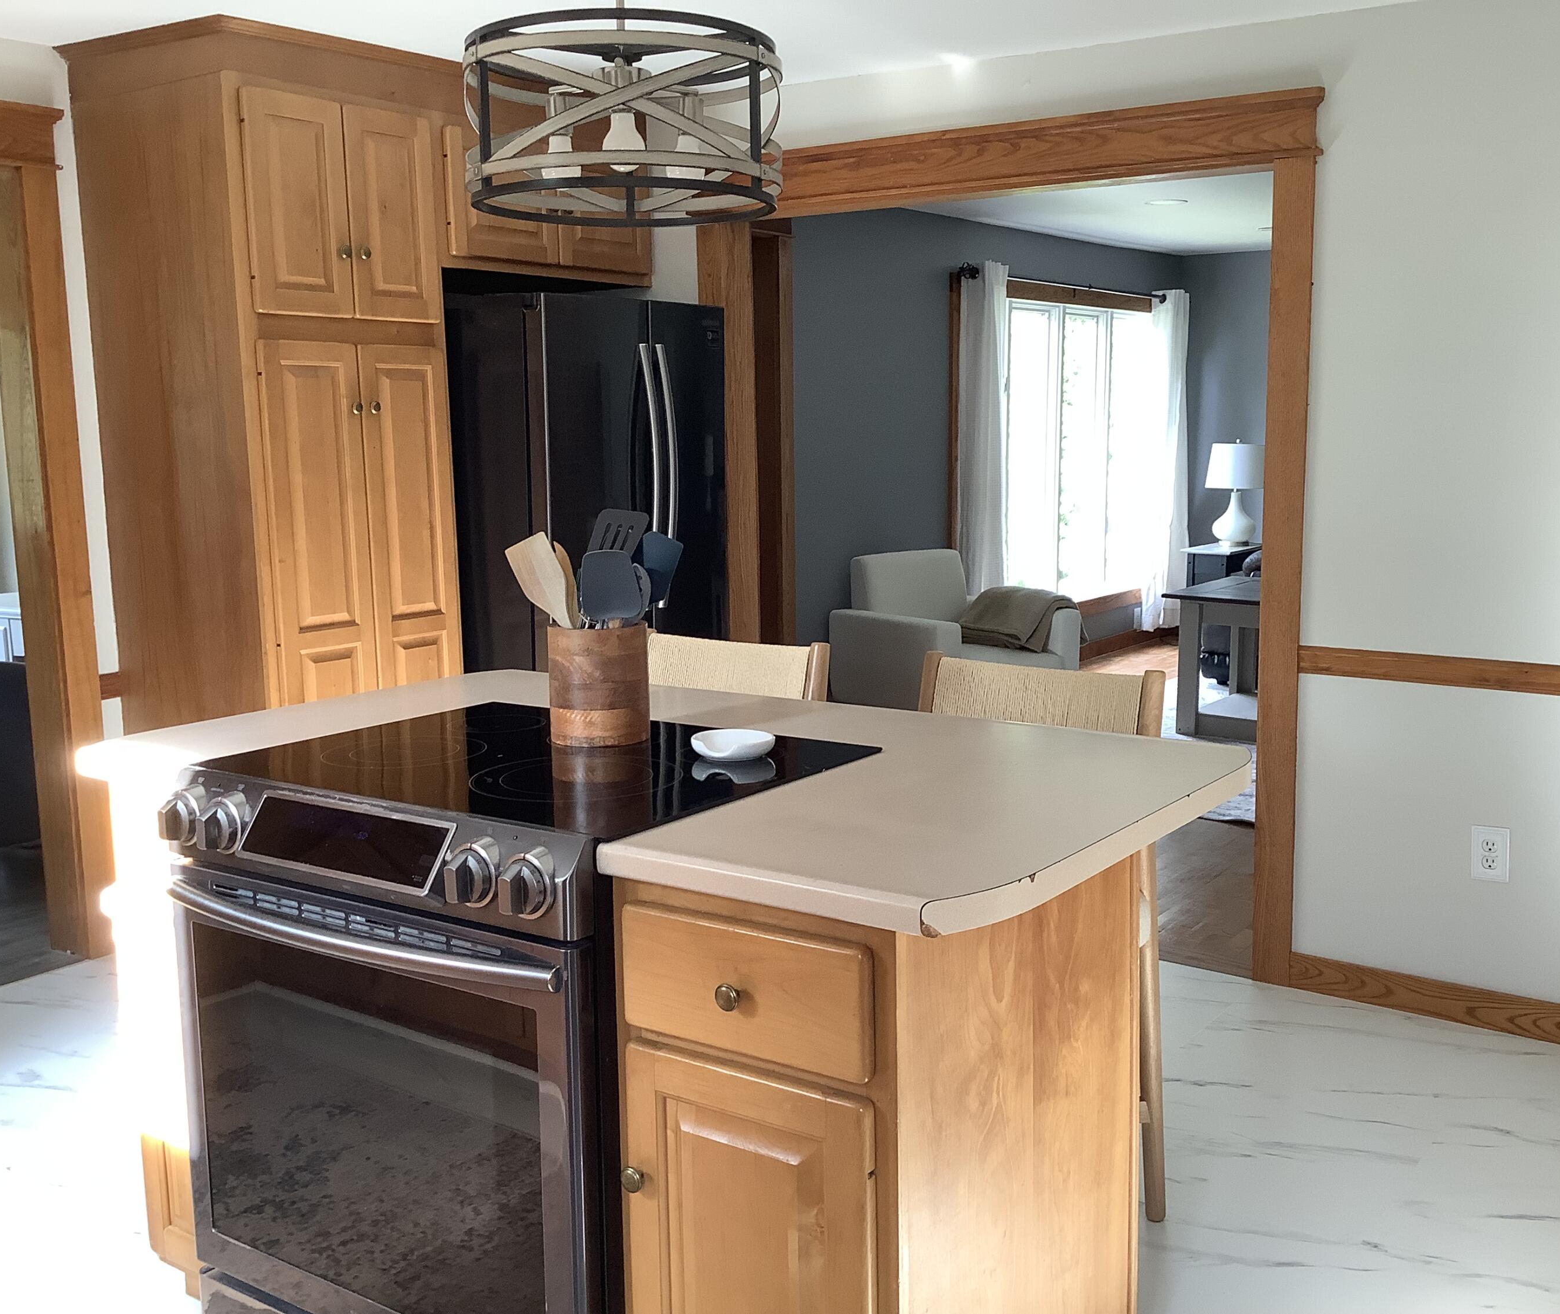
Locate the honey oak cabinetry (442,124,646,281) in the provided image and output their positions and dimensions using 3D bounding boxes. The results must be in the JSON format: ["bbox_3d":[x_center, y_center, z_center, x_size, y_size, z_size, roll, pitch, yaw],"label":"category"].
[{"bbox_3d":[-0.861,-1.254,4.474,0.585,0.380,0.835,5,10,34],"label":"honey oak cabinetry"}]

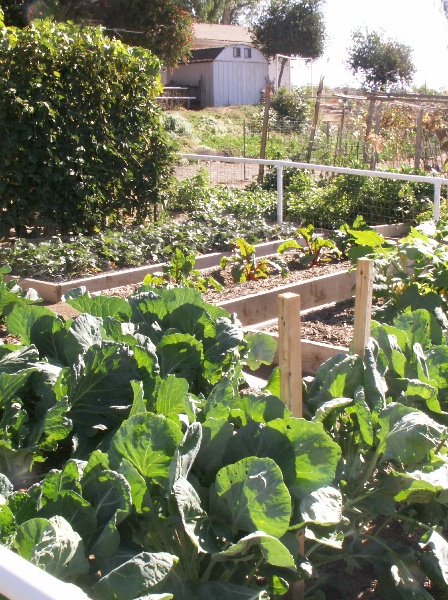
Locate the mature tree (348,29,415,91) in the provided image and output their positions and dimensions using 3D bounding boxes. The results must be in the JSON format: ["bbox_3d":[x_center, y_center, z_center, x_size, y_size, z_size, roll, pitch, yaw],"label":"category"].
[{"bbox_3d":[7.494,-10.697,37.828,2.986,3.667,2.986,4,14,10],"label":"mature tree"}]

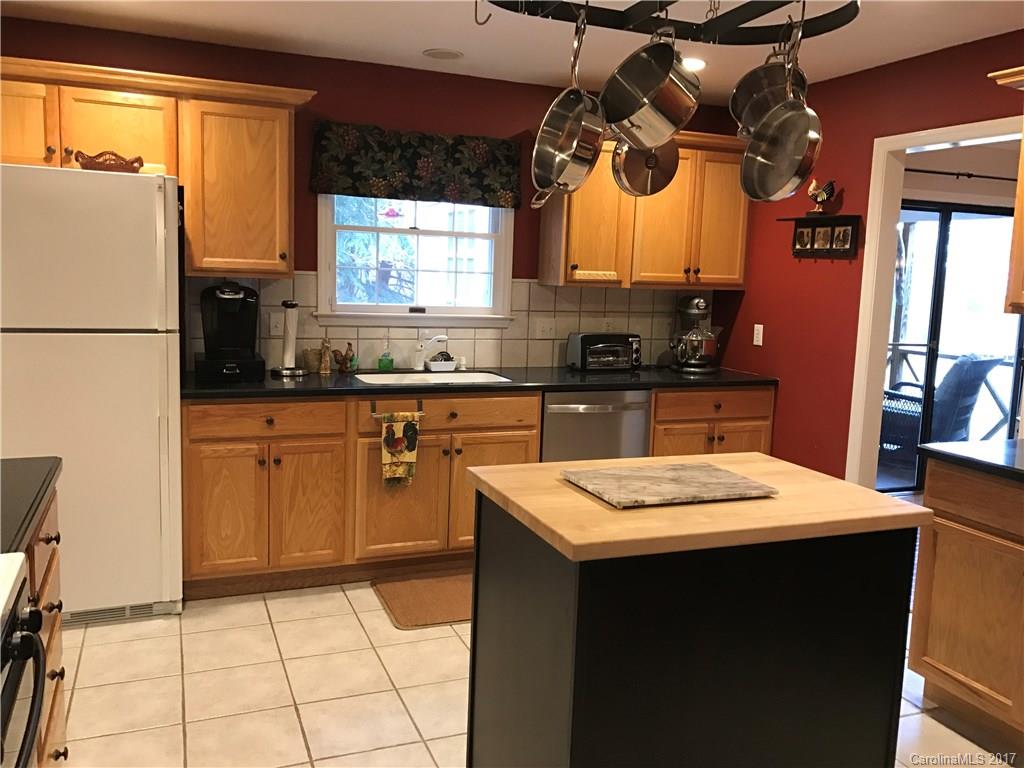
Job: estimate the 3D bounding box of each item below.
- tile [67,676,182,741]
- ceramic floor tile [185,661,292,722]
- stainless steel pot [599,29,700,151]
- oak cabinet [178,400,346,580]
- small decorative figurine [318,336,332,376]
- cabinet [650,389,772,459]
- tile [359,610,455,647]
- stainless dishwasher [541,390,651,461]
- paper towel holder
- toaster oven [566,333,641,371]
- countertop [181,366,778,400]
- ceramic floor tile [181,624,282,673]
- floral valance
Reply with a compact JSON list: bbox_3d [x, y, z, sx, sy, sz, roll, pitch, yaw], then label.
[{"bbox_3d":[-1.237,1.044,2.671,0.330,0.010,0.330,-1,8,-23],"label":"tile"},{"bbox_3d":[-0.923,1.033,2.790,0.331,0.010,0.331,-1,8,-22],"label":"ceramic floor tile"},{"bbox_3d":[0.350,-0.725,2.098,0.127,0.320,0.240,30,11,-35],"label":"stainless steel pot"},{"bbox_3d":[-1.140,0.394,3.783,0.687,0.767,0.610,-1,8,-23],"label":"oak cabinet"},{"bbox_3d":[-0.908,-0.141,4.028,0.054,0.178,0.052,-1,8,-23],"label":"small decorative figurine"},{"bbox_3d":[0.938,0.418,4.622,0.755,0.878,0.620,-1,8,-22],"label":"cabinet"},{"bbox_3d":[-0.440,0.989,3.394,0.332,0.010,0.332,-1,8,-22],"label":"tile"},{"bbox_3d":[0.315,0.437,4.339,0.598,0.868,0.620,-1,8,-22],"label":"stainless dishwasher"},{"bbox_3d":[-1.032,-0.218,3.886,0.165,0.350,0.164,-1,8,-22],"label":"paper towel holder"},{"bbox_3d":[0.505,-0.176,4.606,0.362,0.197,0.215,-1,8,-23],"label":"toaster oven"},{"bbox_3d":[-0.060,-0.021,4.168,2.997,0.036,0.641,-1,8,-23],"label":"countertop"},{"bbox_3d":[-1.065,1.002,3.137,0.332,0.010,0.332,-1,8,-22],"label":"ceramic floor tile"},{"bbox_3d":[-0.454,-1.077,4.124,1.047,0.337,0.111,-1,8,-22],"label":"floral valance"}]

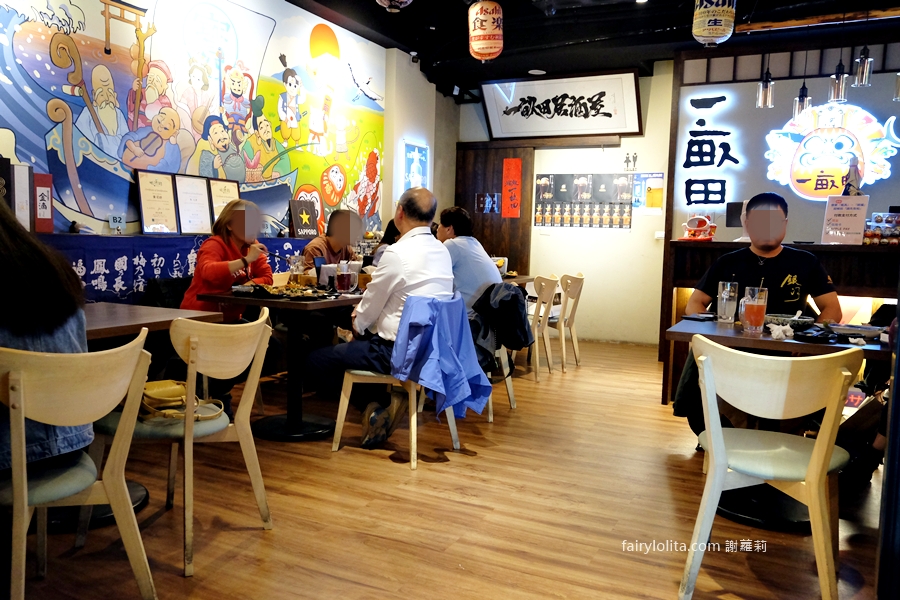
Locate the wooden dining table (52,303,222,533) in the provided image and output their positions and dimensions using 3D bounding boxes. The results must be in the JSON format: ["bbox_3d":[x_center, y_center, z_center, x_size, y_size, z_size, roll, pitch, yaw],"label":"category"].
[{"bbox_3d":[-1.381,0.429,2.542,0.720,0.740,0.720,4,6,24],"label":"wooden dining table"}]

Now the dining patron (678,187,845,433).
[{"bbox_3d":[1.322,0.166,2.889,0.640,1.280,0.700,4,6,25],"label":"dining patron"}]

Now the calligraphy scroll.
[{"bbox_3d":[0.675,-1.214,7.338,0.205,0.632,0.015,4,6,24],"label":"calligraphy scroll"}]

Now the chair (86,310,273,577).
[{"bbox_3d":[-0.904,0.420,2.242,0.505,0.775,0.455,4,6,21],"label":"chair"}]

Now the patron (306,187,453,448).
[{"bbox_3d":[-0.321,0.097,3.360,0.770,1.301,0.530,5,6,33],"label":"patron"}]

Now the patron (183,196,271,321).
[{"bbox_3d":[-1.184,0.055,3.714,0.690,1.210,0.500,4,6,25],"label":"patron"}]

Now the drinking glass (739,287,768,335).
[{"bbox_3d":[1.137,0.042,2.518,0.105,0.157,0.092,4,6,25],"label":"drinking glass"}]

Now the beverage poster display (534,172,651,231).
[{"bbox_3d":[1.437,-1.047,7.111,1.116,0.567,0.020,4,6,23],"label":"beverage poster display"}]

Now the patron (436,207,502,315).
[{"bbox_3d":[-0.016,0.049,4.231,0.760,1.251,0.500,4,6,30],"label":"patron"}]

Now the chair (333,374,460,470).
[{"bbox_3d":[-0.230,0.353,3.327,0.540,0.801,0.460,5,6,31],"label":"chair"}]

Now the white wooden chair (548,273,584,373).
[{"bbox_3d":[0.842,0.161,5.681,0.540,0.801,0.450,4,6,28],"label":"white wooden chair"}]

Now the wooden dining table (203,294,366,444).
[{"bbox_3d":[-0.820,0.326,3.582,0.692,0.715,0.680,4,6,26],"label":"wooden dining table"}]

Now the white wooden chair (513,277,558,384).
[{"bbox_3d":[0.523,0.186,5.139,0.505,0.775,0.455,4,6,23],"label":"white wooden chair"}]

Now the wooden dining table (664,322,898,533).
[{"bbox_3d":[1.294,0.481,2.677,0.740,0.740,0.730,4,6,29],"label":"wooden dining table"}]

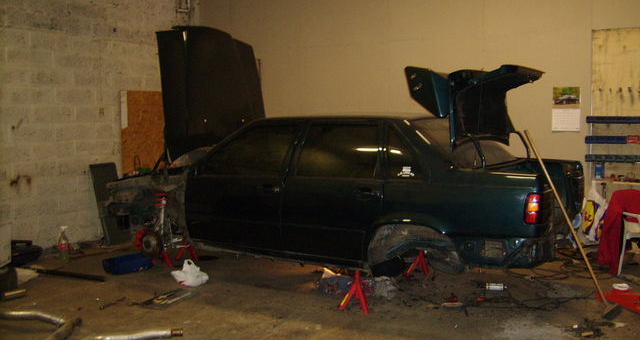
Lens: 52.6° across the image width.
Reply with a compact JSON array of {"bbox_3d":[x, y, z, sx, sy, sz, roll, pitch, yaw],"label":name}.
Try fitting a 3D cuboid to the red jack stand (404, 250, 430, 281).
[{"bbox_3d":[0.926,0.870,6.110,0.210,0.295,0.205,2,5,31],"label":"red jack stand"}]

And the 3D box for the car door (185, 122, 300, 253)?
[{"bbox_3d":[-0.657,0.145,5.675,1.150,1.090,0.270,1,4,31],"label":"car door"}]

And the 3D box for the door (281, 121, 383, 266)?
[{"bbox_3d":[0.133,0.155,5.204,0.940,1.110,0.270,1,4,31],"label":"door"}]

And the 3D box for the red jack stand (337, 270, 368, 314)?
[{"bbox_3d":[0.270,0.936,5.059,0.210,0.325,0.205,2,5,31],"label":"red jack stand"}]

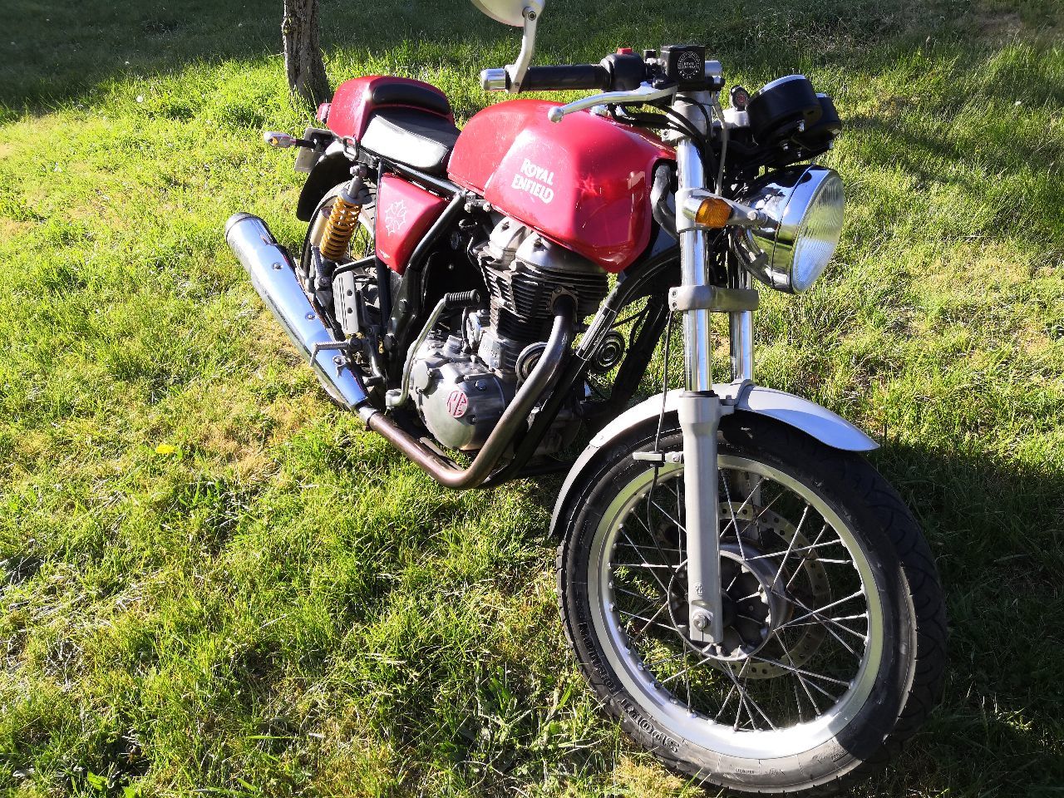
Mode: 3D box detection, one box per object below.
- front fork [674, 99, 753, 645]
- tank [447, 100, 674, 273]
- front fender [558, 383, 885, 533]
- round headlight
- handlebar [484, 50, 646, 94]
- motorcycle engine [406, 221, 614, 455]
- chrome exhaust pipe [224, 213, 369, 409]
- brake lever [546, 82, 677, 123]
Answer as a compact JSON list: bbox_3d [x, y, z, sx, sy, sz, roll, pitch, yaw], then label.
[{"bbox_3d":[0.301,-0.040,1.322,0.085,0.820,0.250,0,5,33],"label":"front fork"},{"bbox_3d":[0.087,-0.422,1.531,0.310,0.240,0.630,-5,30,-38],"label":"tank"},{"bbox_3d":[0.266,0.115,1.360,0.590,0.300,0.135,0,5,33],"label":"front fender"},{"bbox_3d":[0.373,-0.265,1.253,0.165,0.190,0.190,23,17,30],"label":"round headlight"},{"bbox_3d":[0.052,-0.441,1.124,0.260,0.060,0.060,-11,34,-22],"label":"handlebar"},{"bbox_3d":[-0.050,-0.115,1.737,0.330,0.520,0.450,-5,30,-38],"label":"motorcycle engine"},{"bbox_3d":[-0.600,-0.232,2.114,0.110,0.110,0.730,-8,48,-41],"label":"chrome exhaust pipe"},{"bbox_3d":[0.115,-0.392,1.081,0.195,0.032,0.042,-19,37,-24],"label":"brake lever"}]

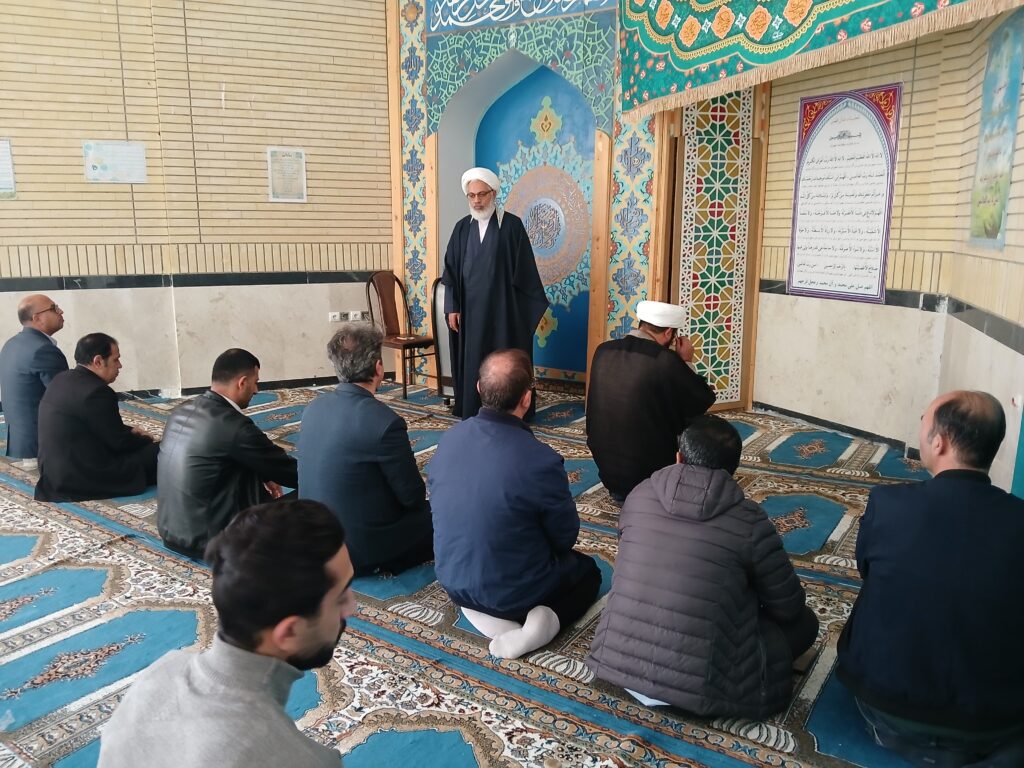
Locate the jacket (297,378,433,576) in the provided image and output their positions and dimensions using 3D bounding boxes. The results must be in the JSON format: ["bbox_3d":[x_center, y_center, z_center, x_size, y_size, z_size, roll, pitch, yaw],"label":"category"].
[{"bbox_3d":[-0.552,0.324,3.043,0.530,0.700,0.560,7,12,35],"label":"jacket"}]

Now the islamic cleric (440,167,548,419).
[{"bbox_3d":[-0.132,-0.652,5.622,0.740,1.770,0.500,4,11,22],"label":"islamic cleric"}]

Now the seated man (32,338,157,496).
[{"bbox_3d":[-2.131,0.135,3.955,0.560,0.780,0.660,8,13,37],"label":"seated man"}]

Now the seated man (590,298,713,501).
[{"bbox_3d":[0.730,0.060,3.970,0.620,0.950,0.700,7,12,35],"label":"seated man"}]

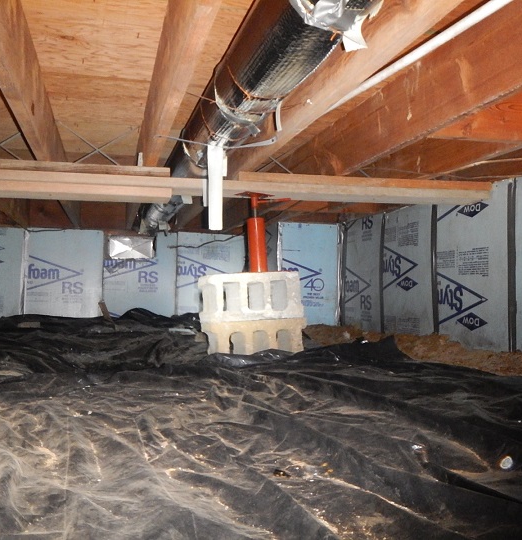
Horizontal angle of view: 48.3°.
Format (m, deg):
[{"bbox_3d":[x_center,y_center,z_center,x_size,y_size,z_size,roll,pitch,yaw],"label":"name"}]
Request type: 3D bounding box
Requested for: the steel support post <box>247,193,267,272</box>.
[{"bbox_3d":[-0.015,-0.155,2.470,0.080,0.335,0.080,-5,-2,0],"label":"steel support post"}]

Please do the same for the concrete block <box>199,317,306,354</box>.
[{"bbox_3d":[-0.034,0.297,2.445,0.395,0.184,0.193,-1,-2,-17],"label":"concrete block"}]

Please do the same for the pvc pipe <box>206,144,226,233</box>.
[{"bbox_3d":[-0.158,-0.288,2.040,0.050,0.300,0.050,0,-2,0],"label":"pvc pipe"}]

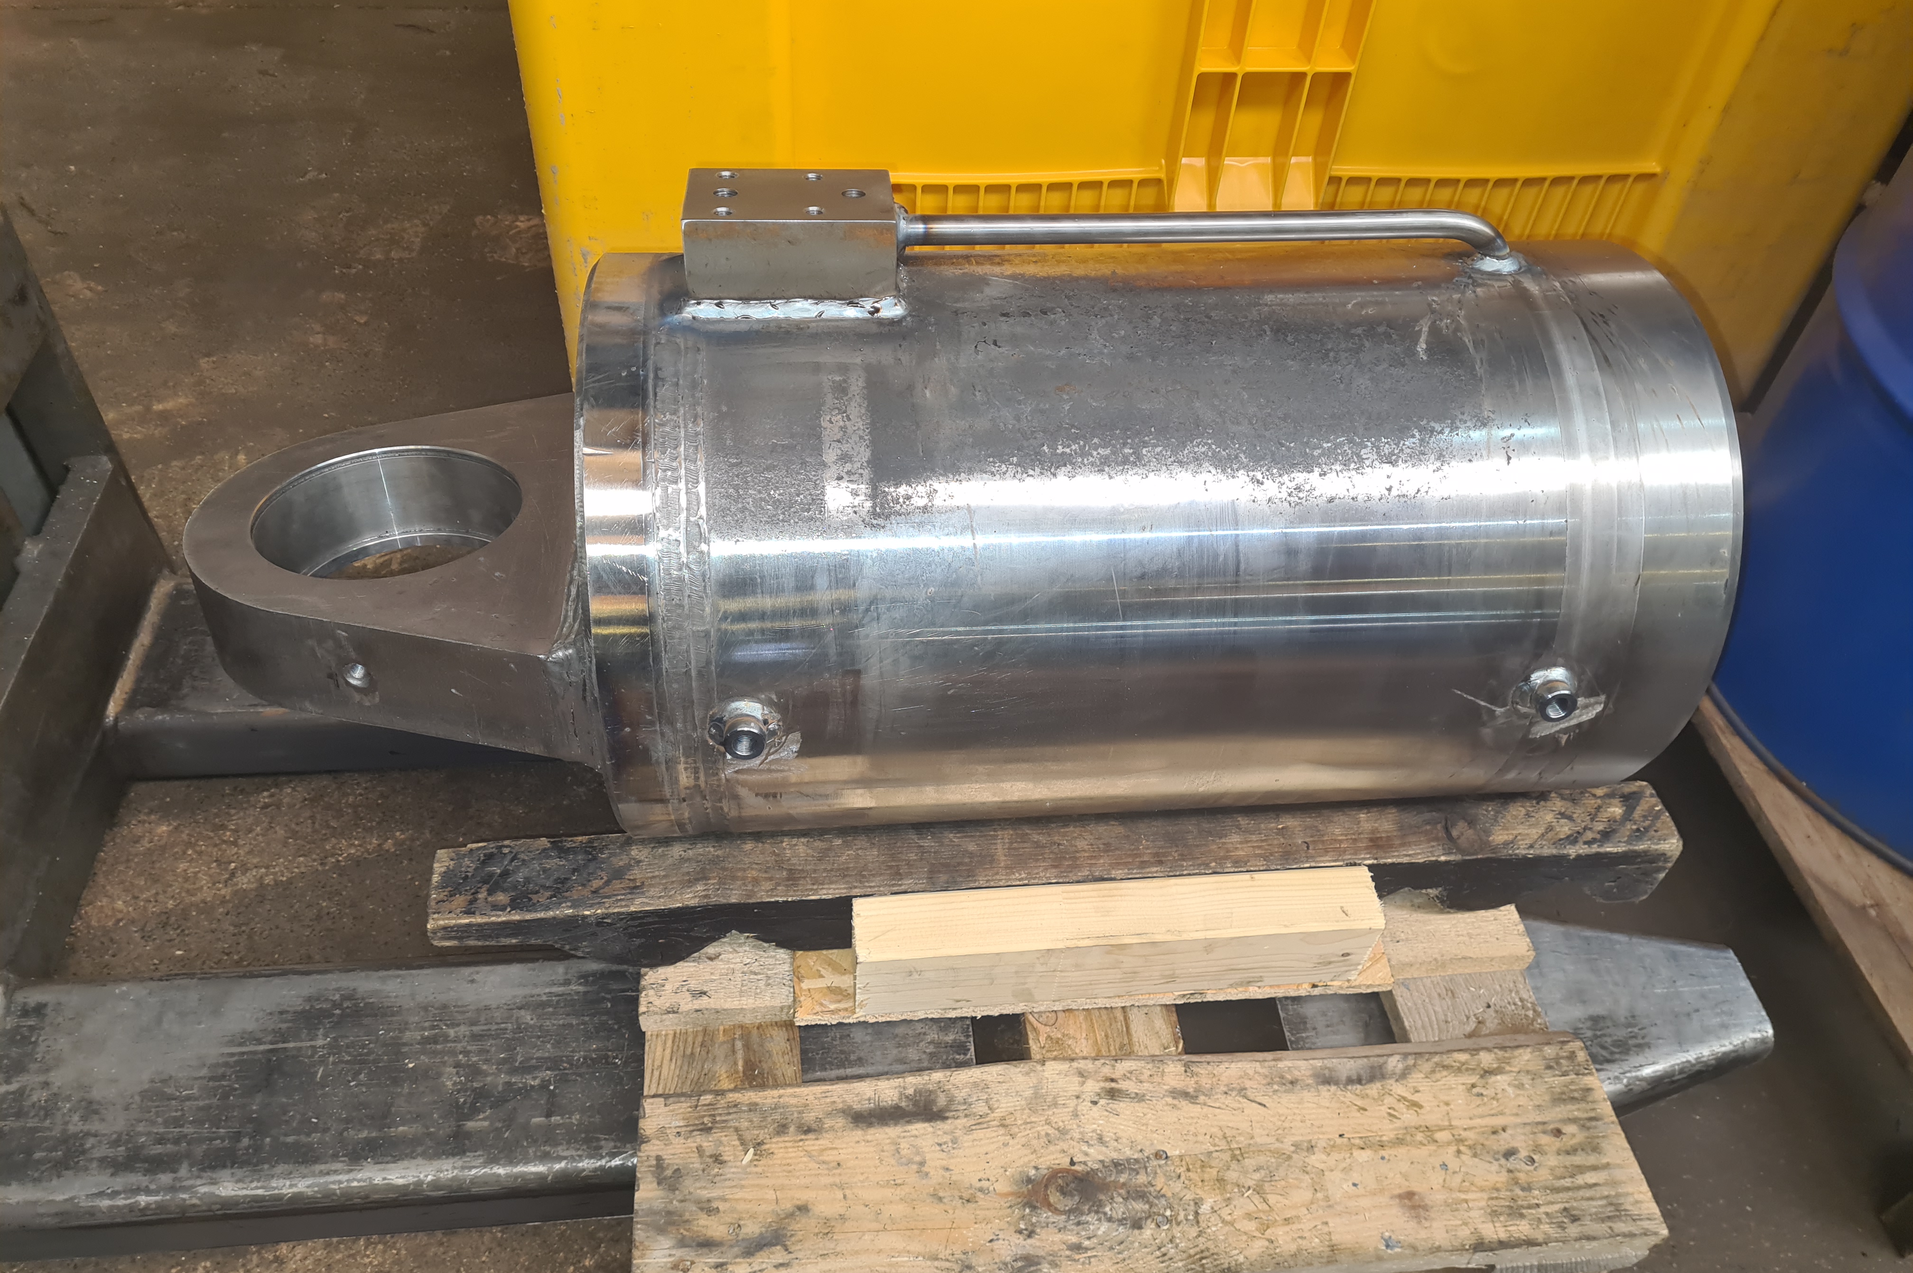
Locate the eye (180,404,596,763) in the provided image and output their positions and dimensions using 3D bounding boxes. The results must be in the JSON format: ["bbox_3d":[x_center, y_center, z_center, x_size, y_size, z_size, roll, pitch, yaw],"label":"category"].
[{"bbox_3d":[-0.336,-0.048,0.899,0.252,0.073,0.319,-2,37,-6],"label":"eye"}]

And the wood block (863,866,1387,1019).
[{"bbox_3d":[0.102,0.198,0.934,0.339,0.069,0.044,-2,49,-8],"label":"wood block"}]

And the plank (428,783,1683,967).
[{"bbox_3d":[0.083,0.160,0.973,0.830,0.069,0.055,-2,49,-8],"label":"plank"}]

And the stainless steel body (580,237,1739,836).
[{"bbox_3d":[0.104,-0.067,0.946,0.632,0.364,0.364,-2,49,-6],"label":"stainless steel body"}]

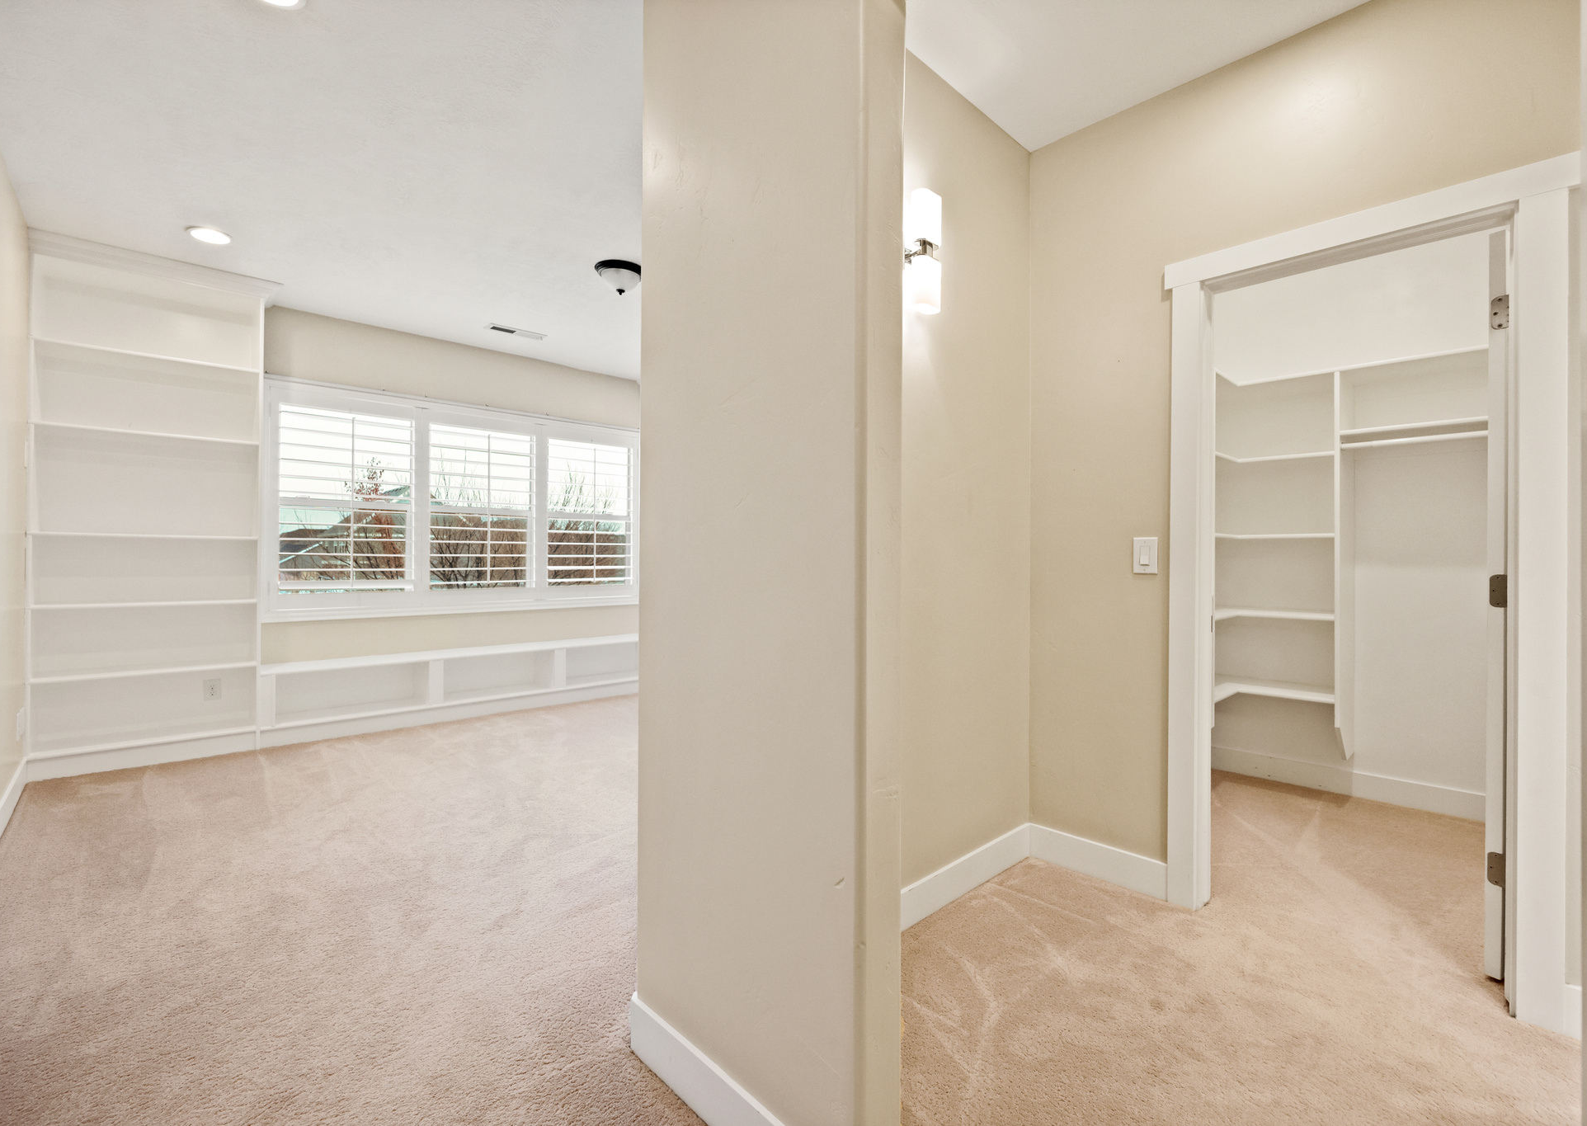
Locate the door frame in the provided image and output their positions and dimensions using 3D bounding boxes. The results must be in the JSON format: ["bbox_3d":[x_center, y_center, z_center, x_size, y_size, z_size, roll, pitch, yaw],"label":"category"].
[{"bbox_3d":[1.613,0.071,1.939,0.904,2.130,0.150,0,0,45],"label":"door frame"}]

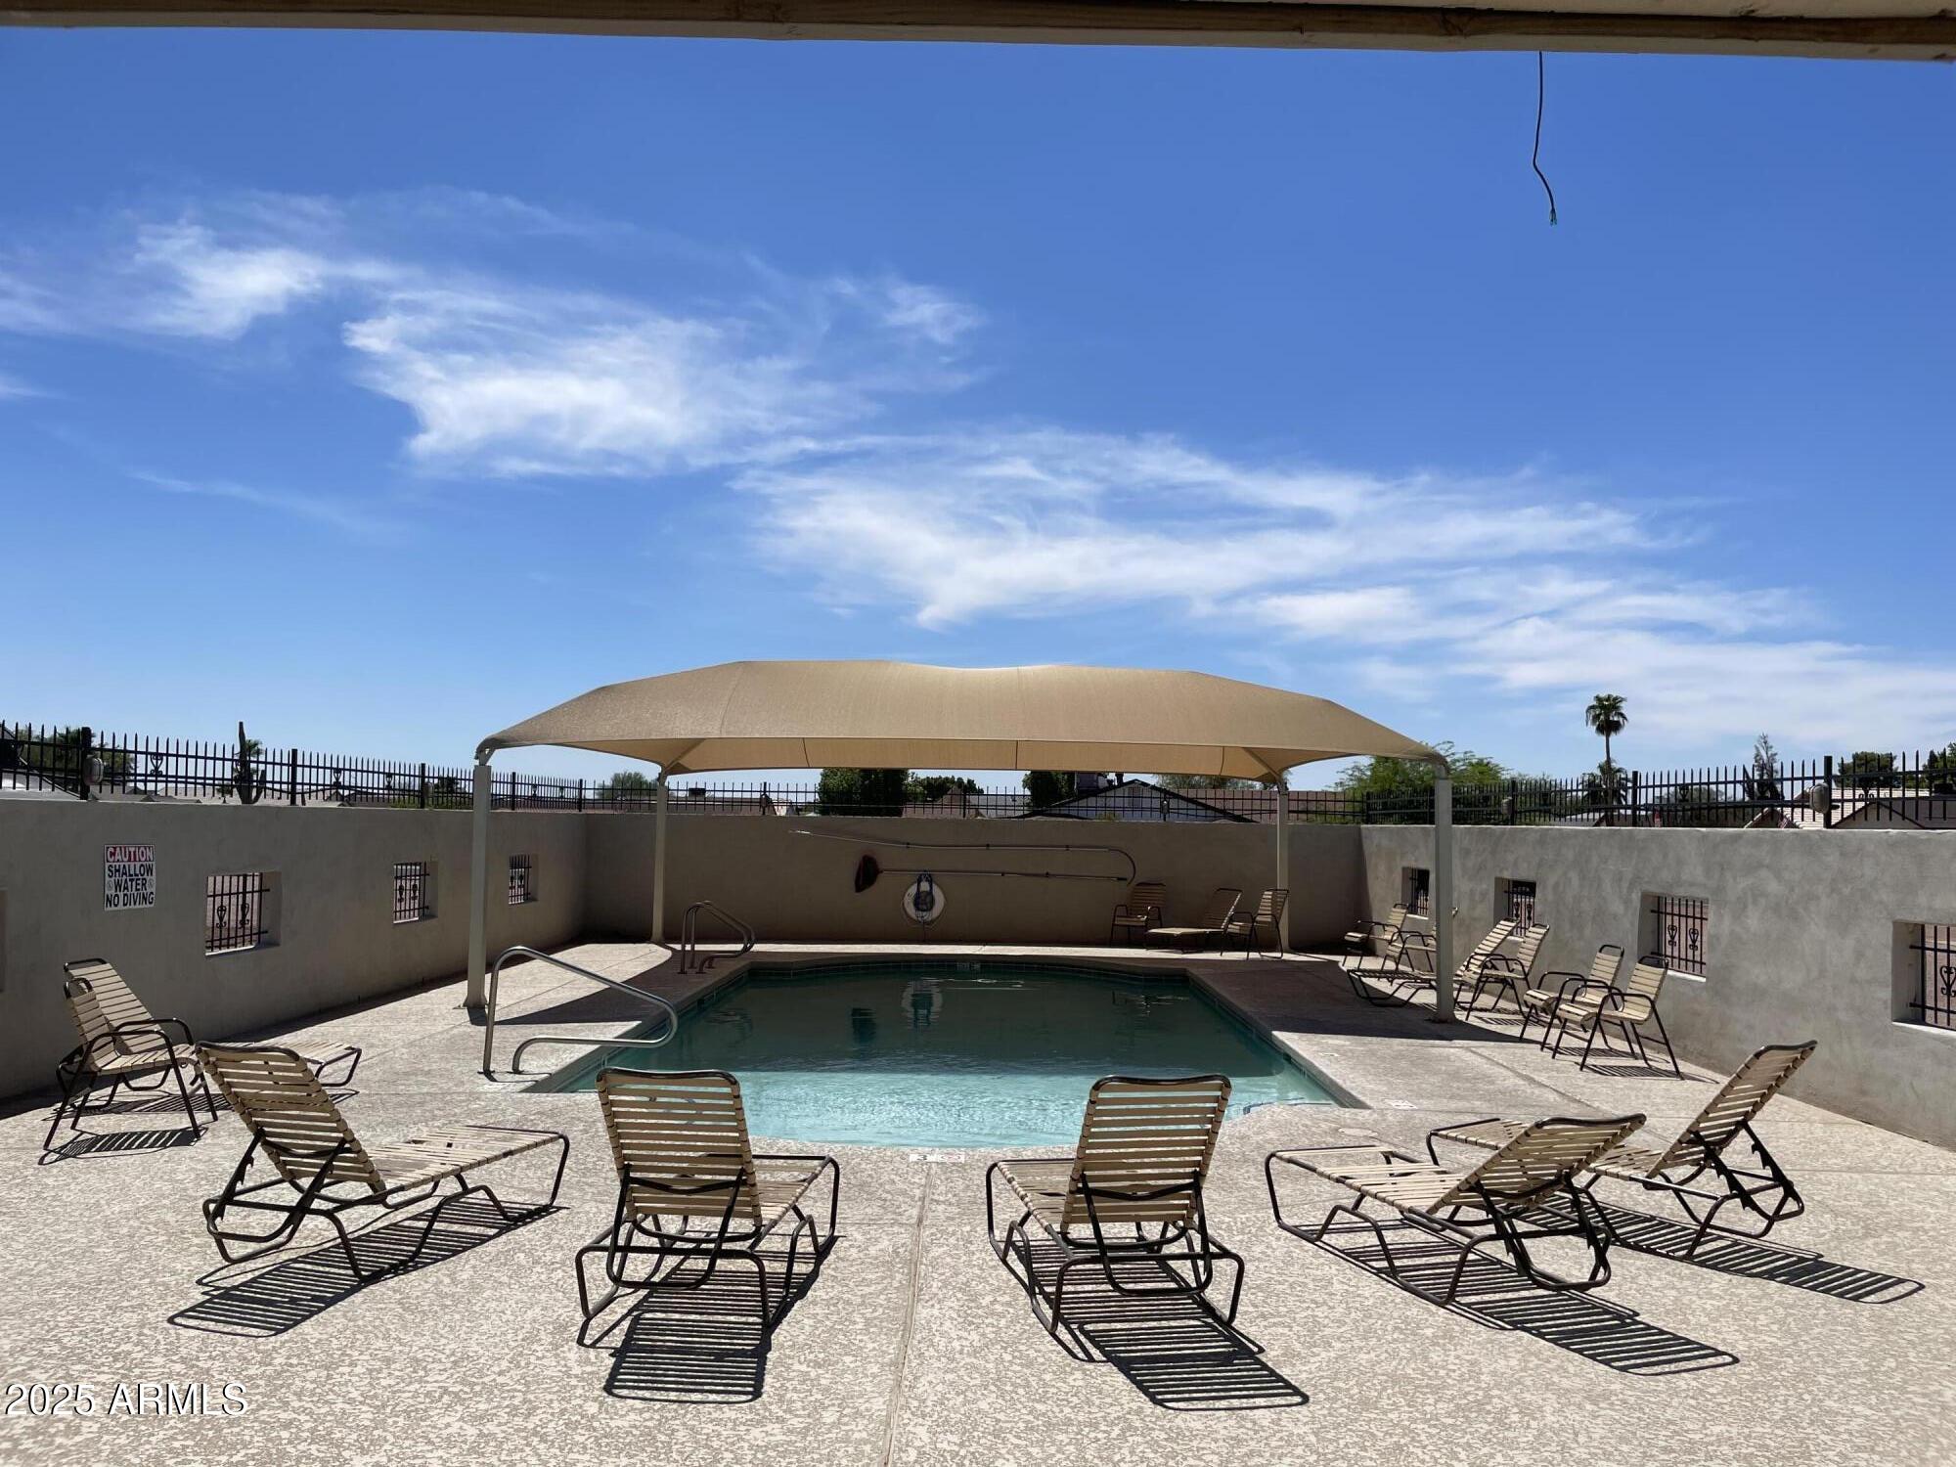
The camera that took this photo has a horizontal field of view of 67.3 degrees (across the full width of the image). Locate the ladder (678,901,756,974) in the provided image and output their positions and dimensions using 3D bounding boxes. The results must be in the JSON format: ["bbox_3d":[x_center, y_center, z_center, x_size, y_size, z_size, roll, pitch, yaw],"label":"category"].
[{"bbox_3d":[-3.064,2.393,17.337,0.804,0.821,0.611,1,-4,0],"label":"ladder"}]

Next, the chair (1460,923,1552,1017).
[{"bbox_3d":[5.063,2.329,14.318,0.770,0.870,0.580,1,-3,-2],"label":"chair"}]

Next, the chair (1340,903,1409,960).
[{"bbox_3d":[5.170,2.611,18.977,0.752,0.858,0.575,1,-4,-2],"label":"chair"}]

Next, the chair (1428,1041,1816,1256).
[{"bbox_3d":[2.933,1.792,6.793,0.670,0.904,1.603,3,-4,-36],"label":"chair"}]

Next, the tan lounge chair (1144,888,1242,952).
[{"bbox_3d":[3.094,2.717,21.237,1.630,0.870,0.660,4,-4,-37],"label":"tan lounge chair"}]

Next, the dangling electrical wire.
[{"bbox_3d":[0.679,-0.713,1.758,0.030,0.214,0.030,1,-3,1],"label":"dangling electrical wire"}]

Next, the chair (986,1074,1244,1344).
[{"bbox_3d":[0.499,1.673,5.748,0.670,0.933,1.562,2,-4,-9],"label":"chair"}]

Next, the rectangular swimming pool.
[{"bbox_3d":[-0.172,3.266,13.984,5.502,1.200,11.693,1,-3,1],"label":"rectangular swimming pool"}]

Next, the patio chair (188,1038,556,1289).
[{"bbox_3d":[-2.472,1.667,6.213,0.670,0.905,1.602,0,-4,20],"label":"patio chair"}]

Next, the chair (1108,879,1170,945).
[{"bbox_3d":[2.388,2.673,21.666,0.575,0.858,0.752,-2,-4,36],"label":"chair"}]

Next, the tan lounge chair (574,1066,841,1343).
[{"bbox_3d":[-0.997,1.651,5.731,0.670,0.926,1.574,1,-4,5],"label":"tan lounge chair"}]

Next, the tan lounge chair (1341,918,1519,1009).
[{"bbox_3d":[4.682,2.344,15.145,1.610,0.899,0.670,1,-4,6],"label":"tan lounge chair"}]

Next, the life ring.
[{"bbox_3d":[-0.807,2.444,21.860,0.630,0.720,0.120,1,-3,1],"label":"life ring"}]

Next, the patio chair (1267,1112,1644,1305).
[{"bbox_3d":[1.955,1.832,6.132,0.670,0.770,1.710,2,-4,-19],"label":"patio chair"}]

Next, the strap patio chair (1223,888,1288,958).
[{"bbox_3d":[3.857,2.696,20.544,0.720,0.860,0.580,3,-4,-27],"label":"strap patio chair"}]

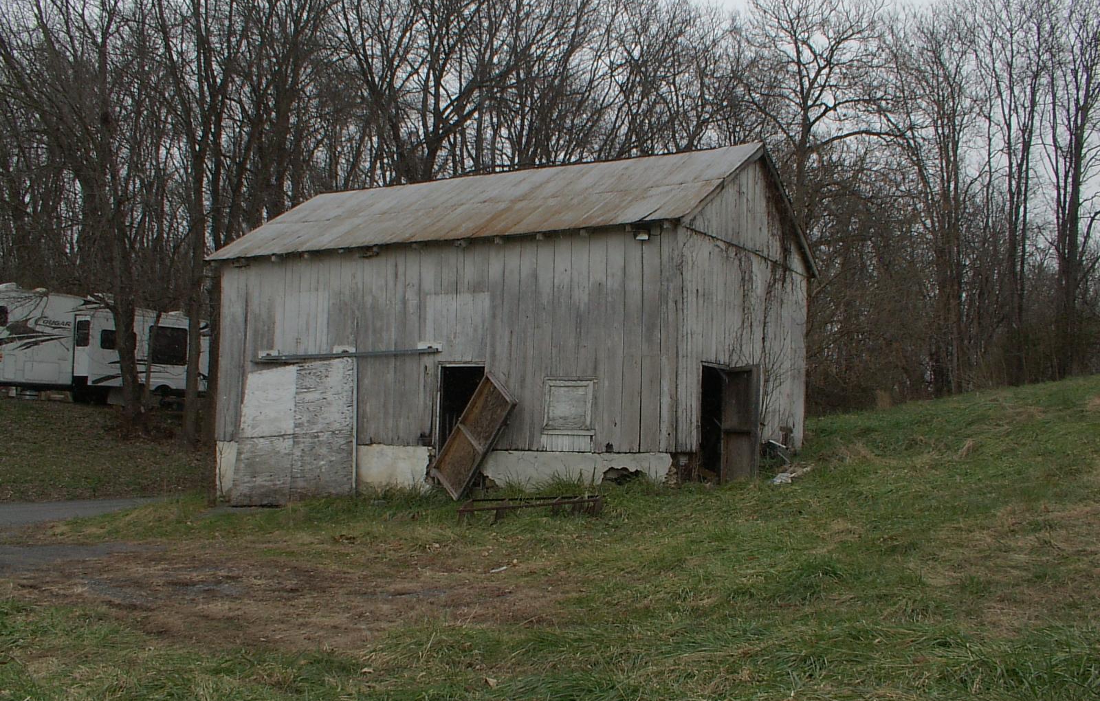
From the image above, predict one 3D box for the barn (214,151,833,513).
[{"bbox_3d":[-0.685,-0.373,21.771,9.623,5.957,6.077,-1,-5,31],"label":"barn"}]

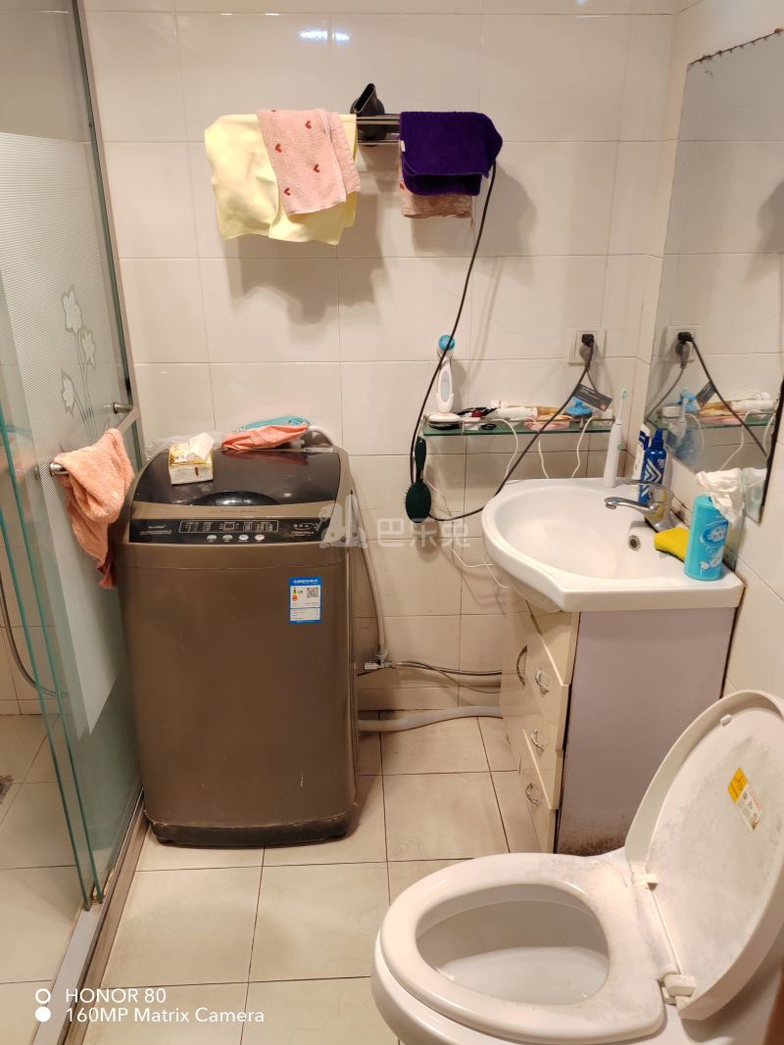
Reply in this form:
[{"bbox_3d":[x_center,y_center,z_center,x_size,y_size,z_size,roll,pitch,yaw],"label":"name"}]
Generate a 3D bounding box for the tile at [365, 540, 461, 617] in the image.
[{"bbox_3d":[0.036,0.160,2.337,0.330,0.252,0.010,-1,24,-3],"label":"tile"}]

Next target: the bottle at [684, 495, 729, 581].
[{"bbox_3d":[0.625,0.027,1.601,0.077,0.165,0.060,-4,25,-8],"label":"bottle"}]

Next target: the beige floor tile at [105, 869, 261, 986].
[{"bbox_3d":[-0.453,0.902,1.829,0.301,0.010,0.304,-1,24,-3],"label":"beige floor tile"}]

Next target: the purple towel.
[{"bbox_3d":[0.128,-0.796,1.769,0.232,0.168,0.110,-1,24,-2],"label":"purple towel"}]

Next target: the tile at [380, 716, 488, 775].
[{"bbox_3d":[0.118,0.644,2.398,0.301,0.010,0.282,-1,24,-3],"label":"tile"}]

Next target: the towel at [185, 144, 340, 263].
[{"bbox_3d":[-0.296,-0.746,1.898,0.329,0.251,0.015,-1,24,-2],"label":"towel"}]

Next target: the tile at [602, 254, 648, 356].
[{"bbox_3d":[0.580,-0.542,2.051,0.105,0.252,0.010,-1,24,-3],"label":"tile"}]

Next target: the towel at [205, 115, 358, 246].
[{"bbox_3d":[-0.236,-0.742,1.776,0.318,0.265,0.100,-1,24,-2],"label":"towel"}]

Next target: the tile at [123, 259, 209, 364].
[{"bbox_3d":[-0.625,-0.513,1.997,0.330,0.252,0.010,-1,24,-3],"label":"tile"}]

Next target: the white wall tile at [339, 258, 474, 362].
[{"bbox_3d":[0.034,-0.529,2.027,0.330,0.252,0.010,-1,24,-3],"label":"white wall tile"}]

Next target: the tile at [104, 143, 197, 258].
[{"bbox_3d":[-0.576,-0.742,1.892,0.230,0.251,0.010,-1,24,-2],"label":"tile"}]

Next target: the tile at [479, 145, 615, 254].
[{"bbox_3d":[0.361,-0.761,1.927,0.329,0.251,0.010,-1,24,-2],"label":"tile"}]

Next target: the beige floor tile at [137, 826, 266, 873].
[{"bbox_3d":[-0.468,0.778,2.105,0.301,0.010,0.304,-1,24,-3],"label":"beige floor tile"}]

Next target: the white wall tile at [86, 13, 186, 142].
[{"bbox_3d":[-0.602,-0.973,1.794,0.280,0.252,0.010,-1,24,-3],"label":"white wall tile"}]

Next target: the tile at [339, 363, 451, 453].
[{"bbox_3d":[0.035,-0.299,2.129,0.330,0.252,0.010,-1,24,-3],"label":"tile"}]

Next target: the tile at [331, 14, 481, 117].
[{"bbox_3d":[0.032,-0.989,1.823,0.330,0.252,0.010,-1,24,-3],"label":"tile"}]

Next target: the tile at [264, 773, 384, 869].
[{"bbox_3d":[-0.167,0.768,2.106,0.300,0.010,0.300,-1,24,-2],"label":"tile"}]

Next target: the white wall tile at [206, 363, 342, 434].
[{"bbox_3d":[-0.295,-0.291,2.114,0.330,0.252,0.010,-1,24,-3],"label":"white wall tile"}]

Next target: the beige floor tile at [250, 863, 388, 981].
[{"bbox_3d":[-0.153,0.891,1.832,0.300,0.010,0.300,-1,24,-2],"label":"beige floor tile"}]

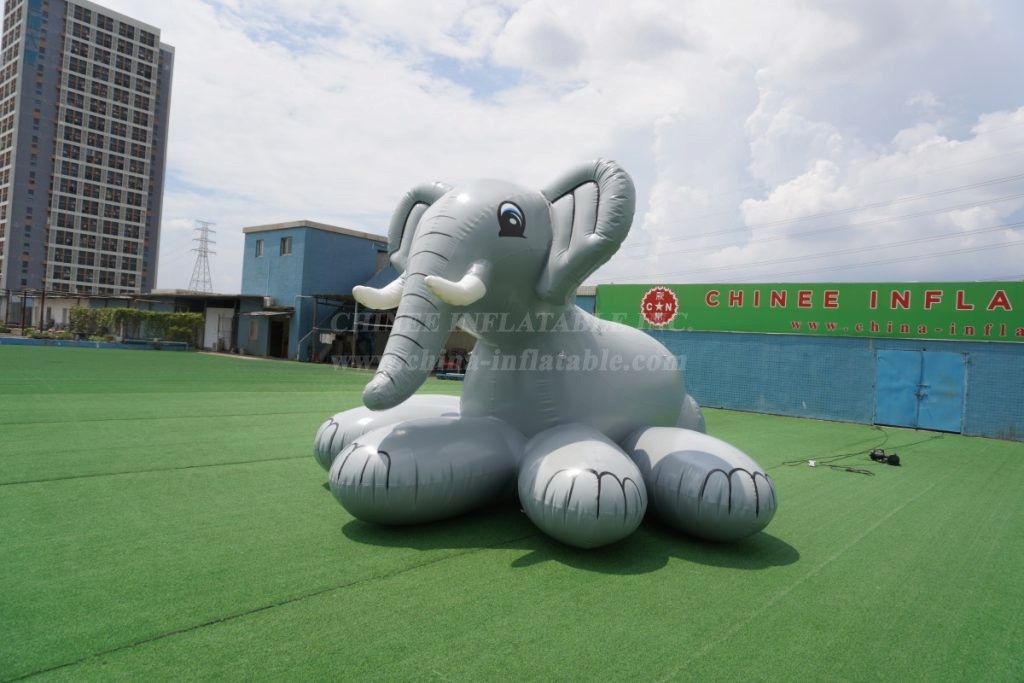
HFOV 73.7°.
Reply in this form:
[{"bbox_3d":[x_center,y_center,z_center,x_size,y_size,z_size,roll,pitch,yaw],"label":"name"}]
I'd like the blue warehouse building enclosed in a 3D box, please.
[{"bbox_3d":[-11.930,-2.767,42.842,6.732,7.803,7.344,3,-1,40],"label":"blue warehouse building"}]

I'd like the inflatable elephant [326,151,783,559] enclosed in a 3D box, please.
[{"bbox_3d":[0.527,-0.086,7.301,4.600,3.450,5.100,3,-1,35],"label":"inflatable elephant"}]

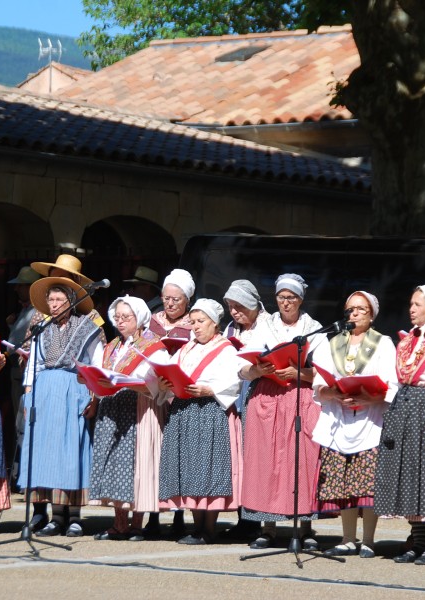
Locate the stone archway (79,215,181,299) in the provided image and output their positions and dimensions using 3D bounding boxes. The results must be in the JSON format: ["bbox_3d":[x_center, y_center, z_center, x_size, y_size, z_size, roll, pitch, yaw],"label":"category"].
[{"bbox_3d":[-1.036,0.370,33.861,0.600,2.400,1.660,-1,-2,33],"label":"stone archway"}]

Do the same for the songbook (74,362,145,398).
[{"bbox_3d":[-0.598,0.481,21.100,0.440,0.140,0.300,16,-18,25],"label":"songbook"}]

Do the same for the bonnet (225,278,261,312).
[{"bbox_3d":[0.192,-0.034,21.900,0.200,0.200,0.240,-2,12,45],"label":"bonnet"}]

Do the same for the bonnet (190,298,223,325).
[{"bbox_3d":[-0.031,0.075,21.950,0.190,0.170,0.220,2,9,31],"label":"bonnet"}]

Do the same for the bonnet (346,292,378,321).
[{"bbox_3d":[0.898,0.033,21.000,0.190,0.190,0.200,-1,-6,22],"label":"bonnet"}]

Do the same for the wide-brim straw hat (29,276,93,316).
[{"bbox_3d":[-0.914,-0.034,21.660,0.410,0.140,0.410,5,-33,13],"label":"wide-brim straw hat"}]

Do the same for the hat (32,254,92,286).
[{"bbox_3d":[-0.937,-0.185,22.200,0.420,0.140,0.410,27,-16,-37],"label":"hat"}]

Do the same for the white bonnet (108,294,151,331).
[{"bbox_3d":[-0.503,0.082,21.400,0.240,0.230,0.250,2,11,30],"label":"white bonnet"}]

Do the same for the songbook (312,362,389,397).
[{"bbox_3d":[0.810,0.508,20.500,0.440,0.120,0.310,18,-25,34],"label":"songbook"}]

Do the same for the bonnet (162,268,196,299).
[{"bbox_3d":[-0.212,-0.098,22.400,0.190,0.190,0.220,2,0,24],"label":"bonnet"}]

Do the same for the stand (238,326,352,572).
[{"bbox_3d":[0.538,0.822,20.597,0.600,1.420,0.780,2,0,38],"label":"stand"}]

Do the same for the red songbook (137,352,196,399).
[{"bbox_3d":[-0.294,0.454,21.650,0.370,0.110,0.300,0,-41,30],"label":"red songbook"}]

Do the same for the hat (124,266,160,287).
[{"bbox_3d":[-0.543,-0.177,27.800,0.340,0.140,0.310,13,-3,1],"label":"hat"}]

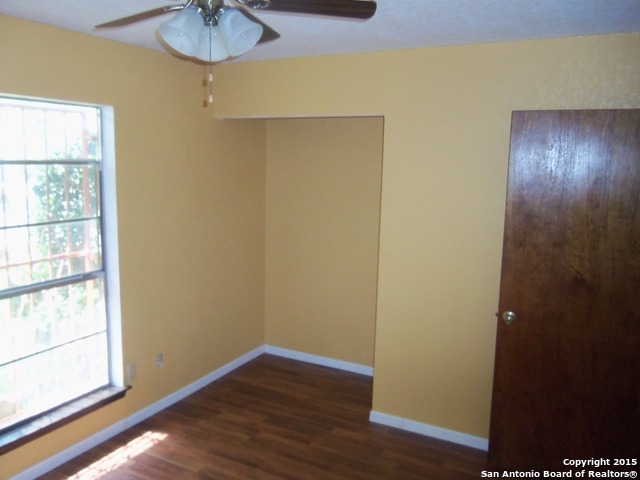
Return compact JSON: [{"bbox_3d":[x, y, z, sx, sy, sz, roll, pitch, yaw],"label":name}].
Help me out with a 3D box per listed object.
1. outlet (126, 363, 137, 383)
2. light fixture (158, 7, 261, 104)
[{"bbox_3d":[-1.214,0.859,3.352,0.012,0.115,0.070,5,9,27],"label":"outlet"},{"bbox_3d":[-0.344,-0.583,1.621,0.315,0.305,0.305,-1,8,-12],"label":"light fixture"}]

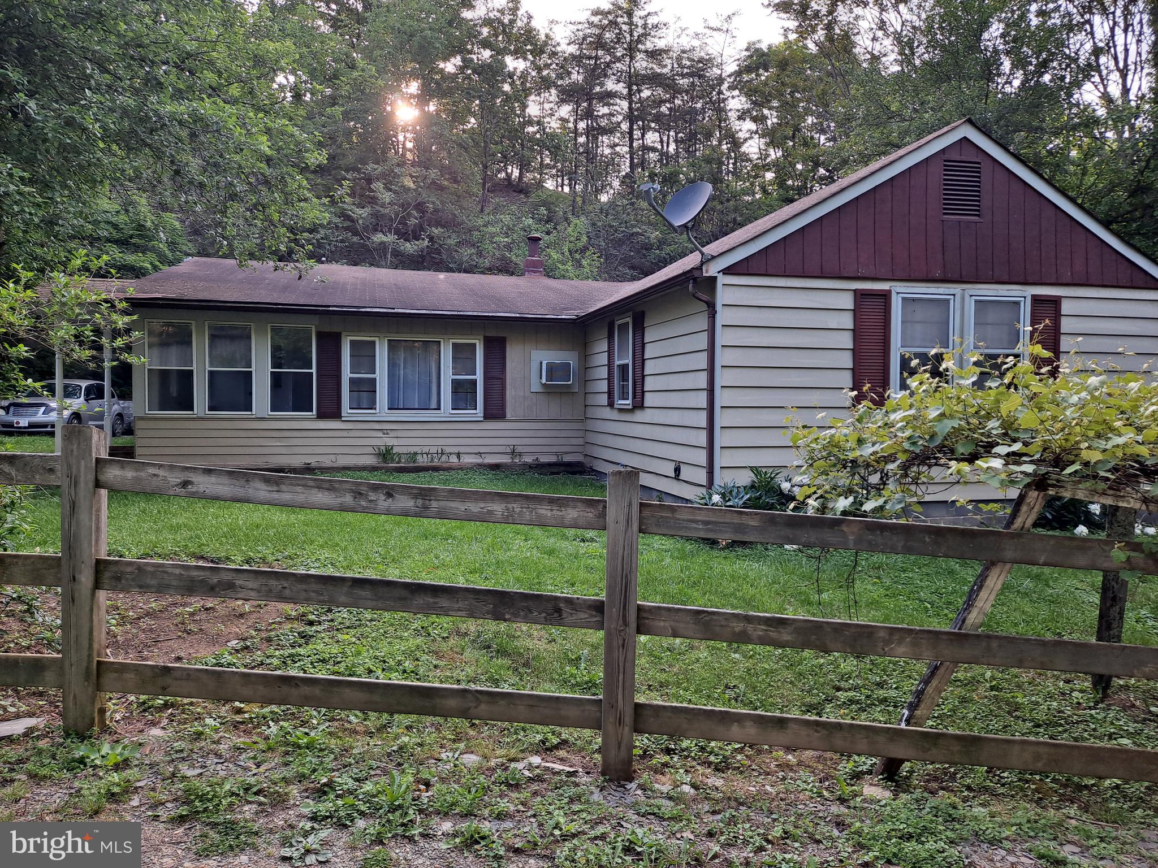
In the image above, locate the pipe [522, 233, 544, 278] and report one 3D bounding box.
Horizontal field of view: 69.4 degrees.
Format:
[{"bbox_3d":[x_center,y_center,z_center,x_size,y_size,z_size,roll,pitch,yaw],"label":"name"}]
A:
[{"bbox_3d":[-1.015,-4.010,18.837,0.420,0.955,0.420,0,2,-13],"label":"pipe"}]

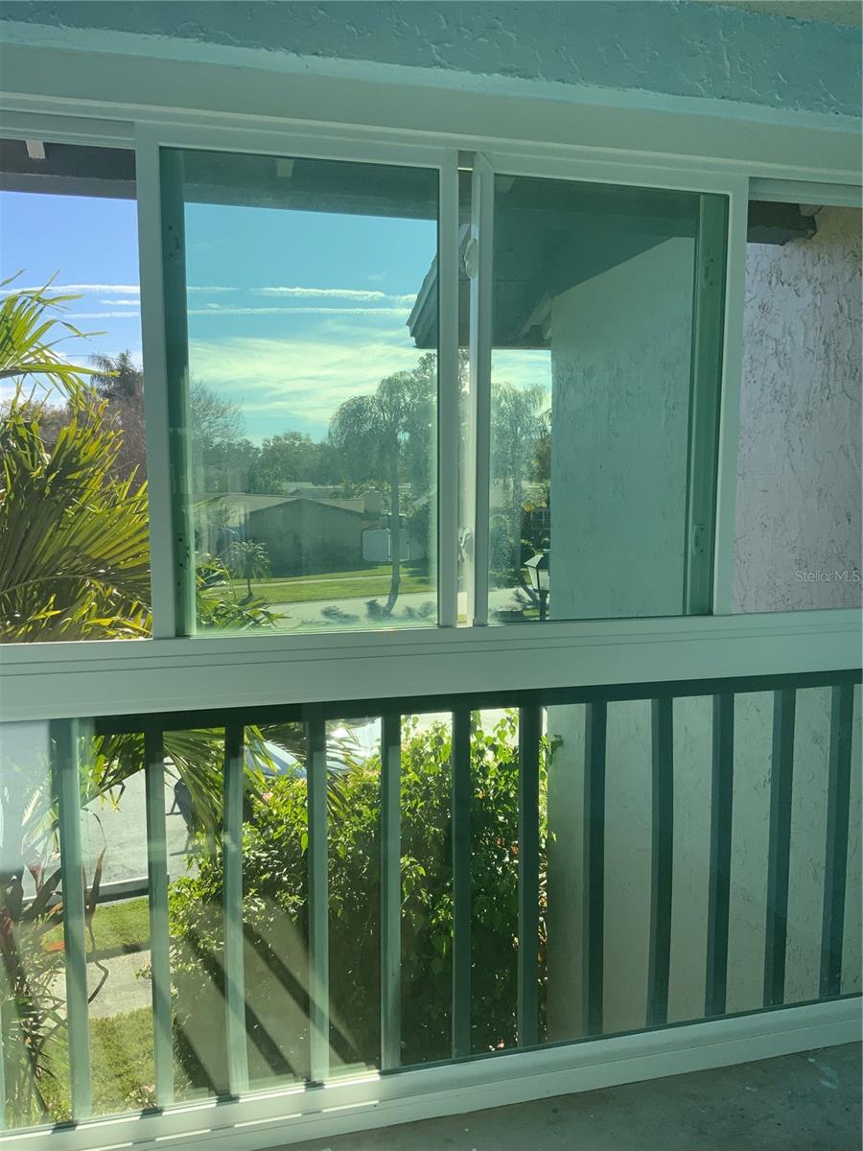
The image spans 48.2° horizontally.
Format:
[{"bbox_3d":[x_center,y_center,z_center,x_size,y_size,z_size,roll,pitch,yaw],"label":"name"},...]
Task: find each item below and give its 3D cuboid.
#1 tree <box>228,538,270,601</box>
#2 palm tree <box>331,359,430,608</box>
[{"bbox_3d":[-6.503,-0.271,34.500,1.510,2.100,1.510,0,6,0],"label":"tree"},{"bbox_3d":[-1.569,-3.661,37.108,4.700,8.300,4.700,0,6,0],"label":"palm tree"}]

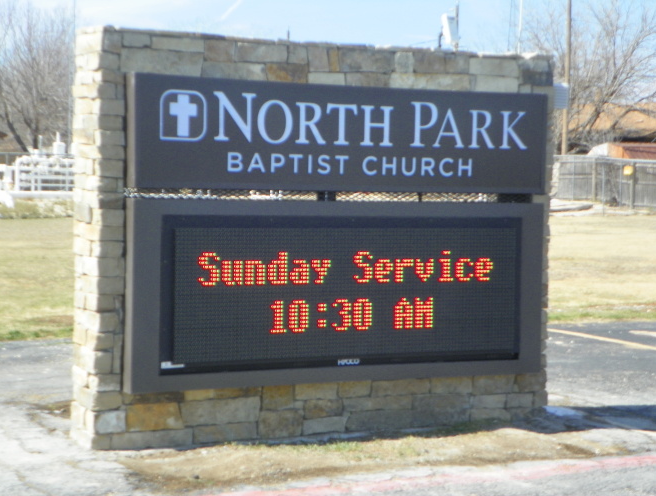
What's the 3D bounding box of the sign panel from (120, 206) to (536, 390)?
[{"bbox_3d":[0.081,0.224,7.731,2.367,0.930,0.190,0,2,-27],"label":"sign panel"}]

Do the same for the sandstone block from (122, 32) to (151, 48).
[{"bbox_3d":[-0.904,-0.958,6.922,0.136,0.071,0.100,0,2,-27],"label":"sandstone block"}]

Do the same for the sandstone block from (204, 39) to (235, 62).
[{"bbox_3d":[-0.536,-0.936,7.113,0.157,0.108,0.100,0,2,-27],"label":"sandstone block"}]

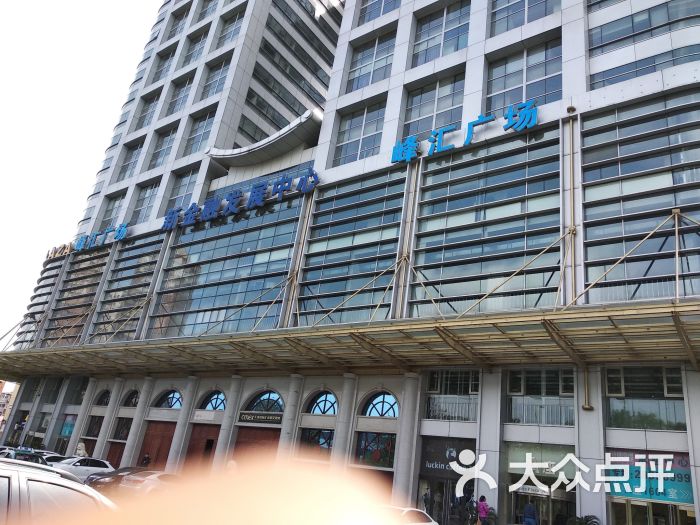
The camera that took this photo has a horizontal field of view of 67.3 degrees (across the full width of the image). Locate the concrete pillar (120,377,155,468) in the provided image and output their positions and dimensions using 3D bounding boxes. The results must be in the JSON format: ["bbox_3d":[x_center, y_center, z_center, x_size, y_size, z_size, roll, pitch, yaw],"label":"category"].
[{"bbox_3d":[-16.266,12.381,40.039,0.780,7.180,0.780,-9,-29,36],"label":"concrete pillar"}]

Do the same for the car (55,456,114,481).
[{"bbox_3d":[-16.599,12.530,31.500,1.840,1.550,4.450,-9,-29,35],"label":"car"}]

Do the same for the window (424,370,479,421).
[{"bbox_3d":[5.284,6.659,26.611,3.120,2.544,0.200,-9,-29,35],"label":"window"}]

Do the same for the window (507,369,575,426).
[{"bbox_3d":[8.809,6.093,24.073,3.384,2.544,0.200,-9,-29,35],"label":"window"}]

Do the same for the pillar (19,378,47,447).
[{"bbox_3d":[-29.508,14.504,50.002,1.080,7.588,0.792,-9,-29,35],"label":"pillar"}]

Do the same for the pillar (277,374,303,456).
[{"bbox_3d":[-3.686,10.292,30.967,0.780,7.350,0.780,-9,-29,36],"label":"pillar"}]

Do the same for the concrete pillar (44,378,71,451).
[{"bbox_3d":[-26.301,14.267,47.856,1.100,7.200,0.950,-9,-29,36],"label":"concrete pillar"}]

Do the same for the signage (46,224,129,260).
[{"bbox_3d":[-27.402,-1.977,54.434,14.985,2.065,0.300,-9,-29,35],"label":"signage"}]

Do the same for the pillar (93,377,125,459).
[{"bbox_3d":[-19.604,12.951,42.438,0.780,7.200,0.780,-9,-29,36],"label":"pillar"}]

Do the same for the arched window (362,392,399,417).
[{"bbox_3d":[1.867,7.831,28.957,2.760,1.368,0.200,-9,-29,35],"label":"arched window"}]

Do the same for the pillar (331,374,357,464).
[{"bbox_3d":[-0.497,9.744,28.623,0.800,7.396,0.800,-9,-29,35],"label":"pillar"}]

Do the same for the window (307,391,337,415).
[{"bbox_3d":[-1.435,8.360,31.335,2.760,1.368,0.200,-9,-29,35],"label":"window"}]

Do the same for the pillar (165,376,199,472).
[{"bbox_3d":[-11.842,11.633,36.857,0.780,7.270,0.780,-9,-29,36],"label":"pillar"}]

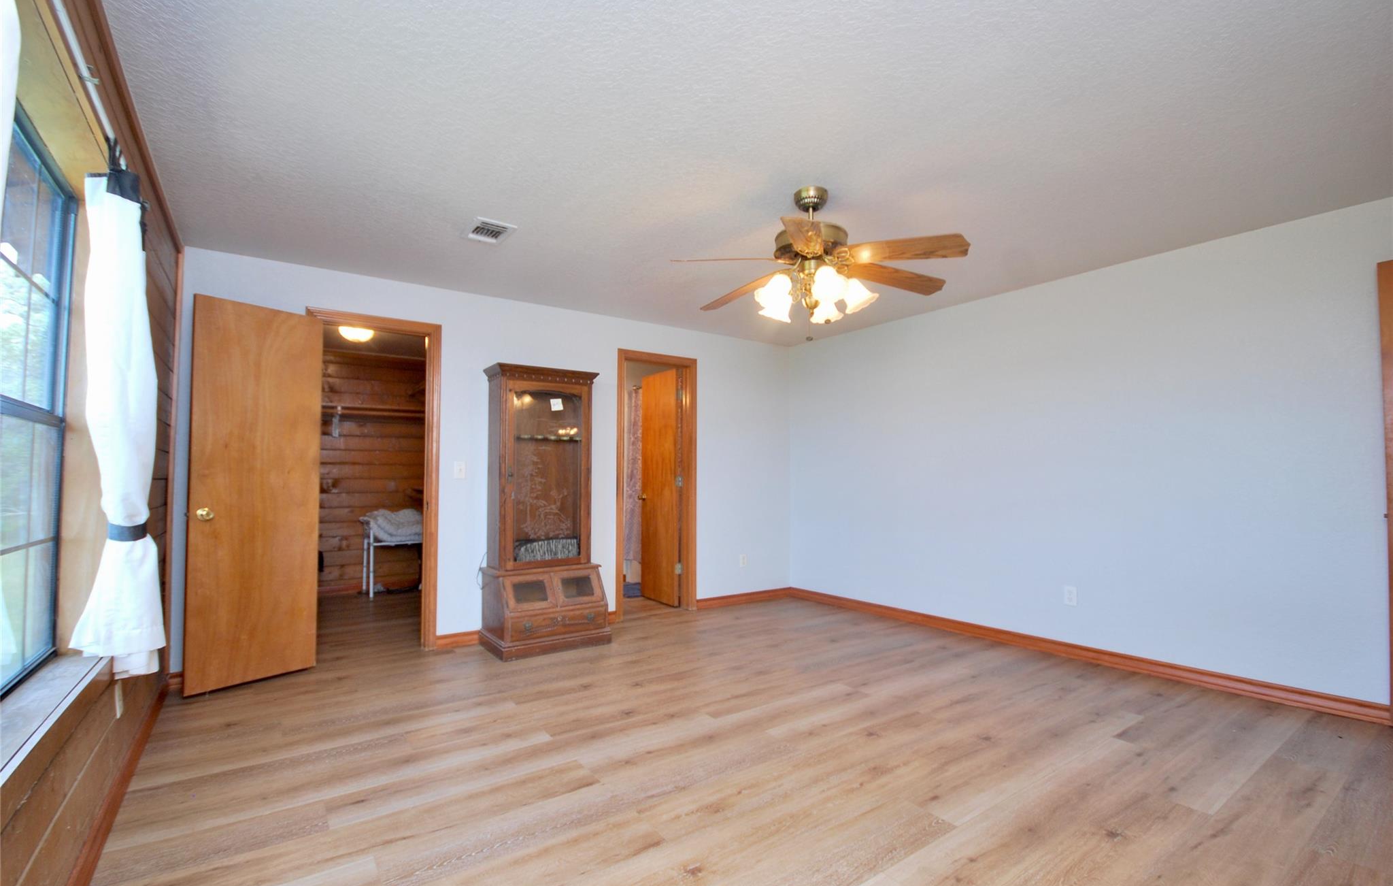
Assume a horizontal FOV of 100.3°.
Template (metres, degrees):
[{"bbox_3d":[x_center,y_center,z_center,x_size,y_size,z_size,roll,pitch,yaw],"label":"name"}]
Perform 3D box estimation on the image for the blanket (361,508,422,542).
[{"bbox_3d":[-2.835,0.784,5.487,0.566,0.277,0.404,2,-3,-35],"label":"blanket"}]

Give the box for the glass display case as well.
[{"bbox_3d":[-1.008,0.425,3.919,0.722,1.835,0.450,2,-3,-35],"label":"glass display case"}]

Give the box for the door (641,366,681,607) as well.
[{"bbox_3d":[-0.338,0.383,5.187,0.040,2.031,0.600,2,-3,-35],"label":"door"}]

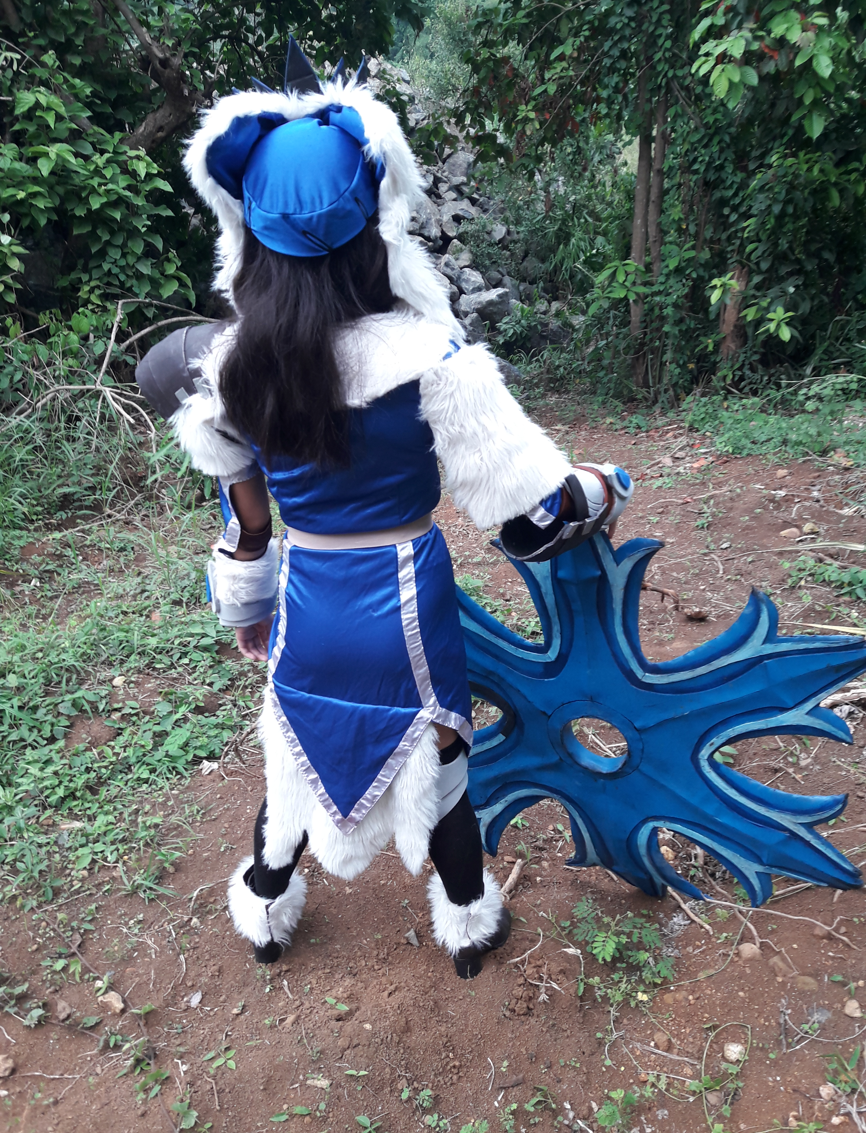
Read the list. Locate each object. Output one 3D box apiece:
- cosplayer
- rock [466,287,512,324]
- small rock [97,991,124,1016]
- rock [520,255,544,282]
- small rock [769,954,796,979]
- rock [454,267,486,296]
[{"bbox_3d":[-0.065,0.025,1.775,0.800,1.770,0.500,2,23,8],"label":"cosplayer"},{"bbox_3d":[0.521,-2.437,8.700,0.430,0.320,0.340,-1,23,0],"label":"rock"},{"bbox_3d":[-0.673,0.912,1.950,0.053,0.032,0.042,-1,23,0],"label":"small rock"},{"bbox_3d":[0.984,-2.969,9.300,0.220,0.230,0.210,-1,23,0],"label":"rock"},{"bbox_3d":[0.749,0.858,2.000,0.053,0.030,0.042,-1,23,0],"label":"small rock"},{"bbox_3d":[0.356,-2.747,9.000,0.280,0.250,0.250,-1,23,0],"label":"rock"}]

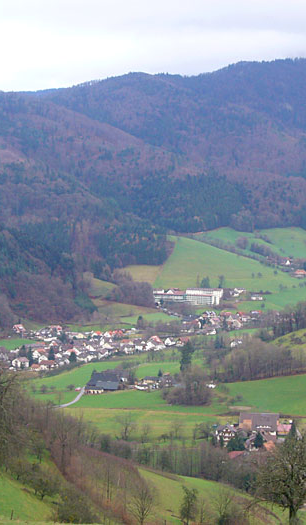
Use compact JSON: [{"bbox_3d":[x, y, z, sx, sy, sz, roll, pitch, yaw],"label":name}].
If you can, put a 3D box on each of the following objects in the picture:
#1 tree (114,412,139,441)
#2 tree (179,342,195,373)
[{"bbox_3d":[-14.230,87.550,630.000,11.800,16.200,11.800,0,1,0],"label":"tree"},{"bbox_3d":[25.000,68.850,850.000,10.800,24.500,10.800,0,1,0],"label":"tree"}]

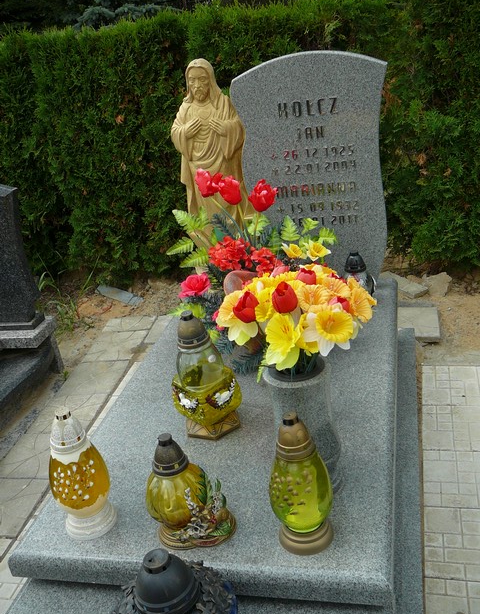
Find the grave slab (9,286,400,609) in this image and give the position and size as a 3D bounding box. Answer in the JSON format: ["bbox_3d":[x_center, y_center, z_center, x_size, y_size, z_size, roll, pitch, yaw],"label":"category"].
[{"bbox_3d":[0.049,0.261,2.015,0.855,0.067,1.473,-2,26,15],"label":"grave slab"}]

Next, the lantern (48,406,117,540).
[{"bbox_3d":[-0.373,0.372,1.464,0.127,0.325,0.127,-2,26,15],"label":"lantern"}]

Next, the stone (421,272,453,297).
[{"bbox_3d":[0.892,-0.113,2.912,0.133,0.074,0.170,-7,26,7],"label":"stone"}]

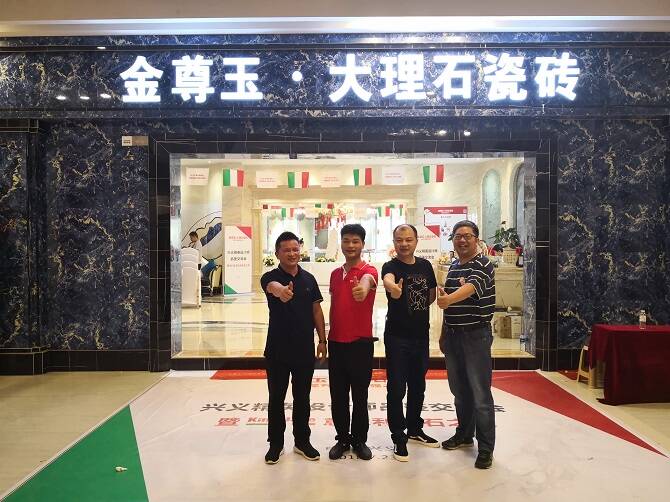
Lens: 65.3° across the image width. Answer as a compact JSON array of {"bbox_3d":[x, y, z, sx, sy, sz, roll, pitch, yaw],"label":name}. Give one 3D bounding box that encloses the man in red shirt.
[{"bbox_3d":[0.119,0.668,3.801,0.420,1.726,0.560,0,1,7],"label":"man in red shirt"}]

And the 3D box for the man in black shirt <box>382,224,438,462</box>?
[{"bbox_3d":[0.575,0.669,3.828,0.430,1.724,0.560,0,1,-3],"label":"man in black shirt"}]

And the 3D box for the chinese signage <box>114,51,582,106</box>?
[{"bbox_3d":[0.176,-2.017,6.120,5.390,0.590,0.100,0,1,1],"label":"chinese signage"}]

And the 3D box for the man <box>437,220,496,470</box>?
[{"bbox_3d":[0.970,0.655,3.806,0.480,1.751,0.520,0,1,17],"label":"man"}]

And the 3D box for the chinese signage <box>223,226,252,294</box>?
[{"bbox_3d":[-2.475,0.257,13.400,0.720,1.770,0.080,0,1,-9],"label":"chinese signage"}]

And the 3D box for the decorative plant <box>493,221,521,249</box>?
[{"bbox_3d":[3.622,-0.337,11.000,0.600,0.600,0.550,0,1,0],"label":"decorative plant"}]

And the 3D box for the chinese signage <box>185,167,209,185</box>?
[{"bbox_3d":[-2.413,-1.310,9.100,0.390,0.300,0.010,0,1,0],"label":"chinese signage"}]

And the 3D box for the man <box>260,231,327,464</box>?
[{"bbox_3d":[-0.290,0.695,3.765,0.490,1.674,0.560,0,1,-9],"label":"man"}]

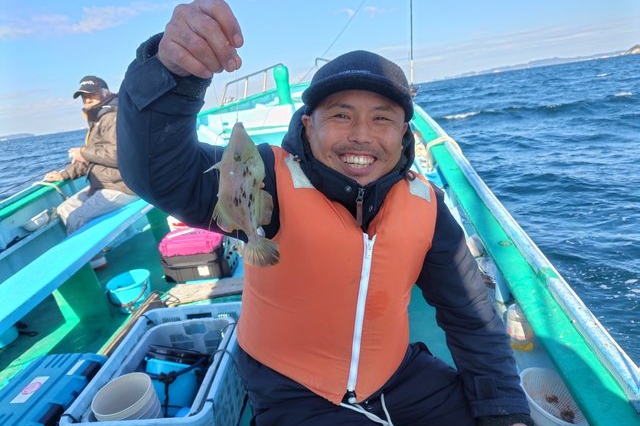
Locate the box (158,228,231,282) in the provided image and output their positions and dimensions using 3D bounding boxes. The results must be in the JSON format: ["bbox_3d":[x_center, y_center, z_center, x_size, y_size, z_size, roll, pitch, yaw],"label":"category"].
[{"bbox_3d":[-0.759,0.253,2.560,0.340,0.250,0.260,-6,15,7],"label":"box"}]

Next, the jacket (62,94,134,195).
[{"bbox_3d":[-1.466,-0.464,2.880,0.520,0.660,0.500,-12,16,-14],"label":"jacket"}]

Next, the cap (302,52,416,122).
[{"bbox_3d":[0.067,-0.245,0.785,0.185,0.125,0.260,5,13,-2],"label":"cap"}]

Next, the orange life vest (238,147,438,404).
[{"bbox_3d":[0.020,0.116,0.890,0.370,0.480,0.280,5,13,-6],"label":"orange life vest"}]

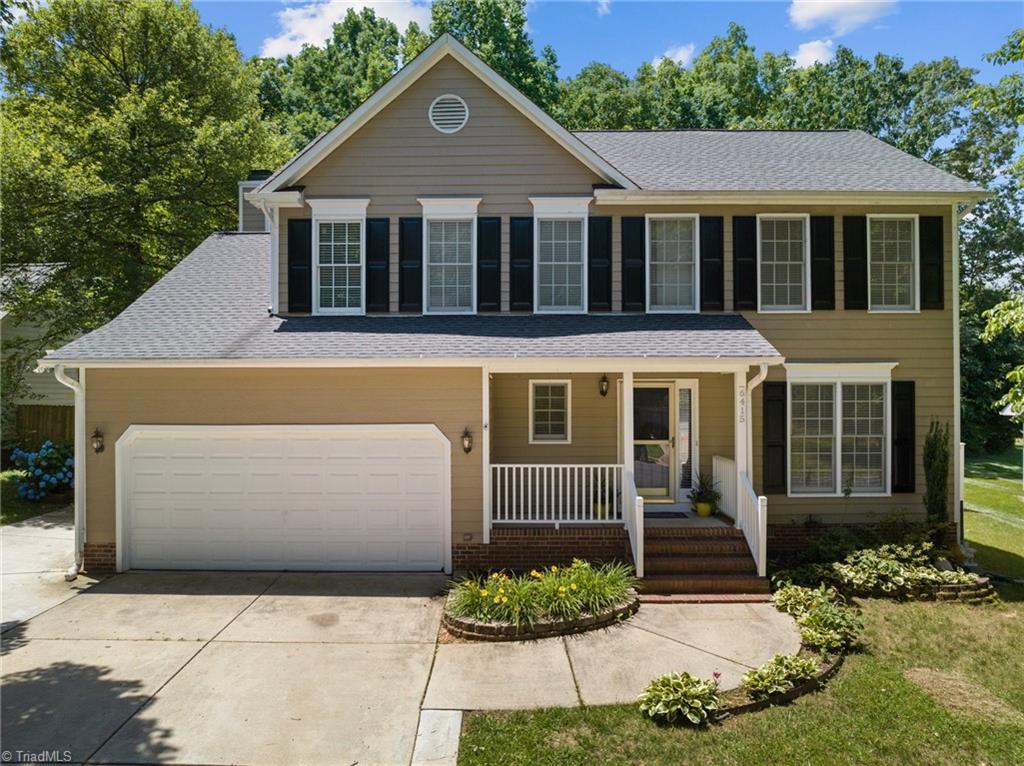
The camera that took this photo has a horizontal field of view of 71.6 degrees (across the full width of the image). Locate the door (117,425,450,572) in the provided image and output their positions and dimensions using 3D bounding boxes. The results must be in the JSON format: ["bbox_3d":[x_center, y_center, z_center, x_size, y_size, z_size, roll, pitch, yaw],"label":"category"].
[{"bbox_3d":[-3.430,1.741,10.670,5.069,2.234,0.200,0,0,-1],"label":"door"}]

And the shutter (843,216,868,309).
[{"bbox_3d":[5.875,-2.047,12.131,0.405,1.589,0.050,0,0,0],"label":"shutter"}]

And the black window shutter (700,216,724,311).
[{"bbox_3d":[3.423,-2.039,12.133,0.405,1.606,0.050,0,0,0],"label":"black window shutter"}]

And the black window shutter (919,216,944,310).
[{"bbox_3d":[7.181,-2.045,12.130,0.405,1.593,0.050,0,0,0],"label":"black window shutter"}]

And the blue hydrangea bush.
[{"bbox_3d":[-10.998,2.072,16.794,1.650,1.400,1.450,0,0,0],"label":"blue hydrangea bush"}]

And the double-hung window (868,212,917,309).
[{"bbox_3d":[6.514,-2.046,12.120,0.897,1.700,0.110,0,0,-1],"label":"double-hung window"}]

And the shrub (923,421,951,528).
[{"bbox_3d":[7.032,1.580,11.750,0.440,2.000,0.430,0,0,-1],"label":"shrub"}]

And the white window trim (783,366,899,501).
[{"bbox_3d":[5.607,0.798,12.070,1.906,2.284,0.140,0,0,-1],"label":"white window trim"}]

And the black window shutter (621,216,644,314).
[{"bbox_3d":[2.056,-2.024,12.040,0.404,1.621,0.050,0,0,-1],"label":"black window shutter"}]

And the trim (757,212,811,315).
[{"bbox_3d":[4.634,-2.047,12.100,0.926,1.706,0.100,0,0,-1],"label":"trim"}]

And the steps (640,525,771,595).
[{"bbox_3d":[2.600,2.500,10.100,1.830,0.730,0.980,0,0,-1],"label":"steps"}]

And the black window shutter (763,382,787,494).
[{"bbox_3d":[4.487,0.933,12.109,0.405,1.909,0.050,0,0,0],"label":"black window shutter"}]

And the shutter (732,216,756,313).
[{"bbox_3d":[3.984,-2.041,12.133,0.405,1.601,0.050,0,0,0],"label":"shutter"}]

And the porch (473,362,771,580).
[{"bbox_3d":[1.592,1.300,10.959,4.000,3.150,2.350,0,0,0],"label":"porch"}]

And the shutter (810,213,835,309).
[{"bbox_3d":[5.296,-2.050,12.090,0.409,1.611,0.050,0,0,-1],"label":"shutter"}]

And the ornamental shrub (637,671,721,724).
[{"bbox_3d":[1.510,2.770,6.400,0.720,0.350,0.650,0,0,-1],"label":"ornamental shrub"}]

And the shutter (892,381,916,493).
[{"bbox_3d":[6.684,0.923,12.108,0.405,1.905,0.050,0,0,0],"label":"shutter"}]

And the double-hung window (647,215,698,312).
[{"bbox_3d":[2.741,-2.041,12.114,0.945,1.720,0.080,0,0,0],"label":"double-hung window"}]

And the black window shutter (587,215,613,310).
[{"bbox_3d":[1.495,-2.024,12.040,0.406,1.621,0.050,0,0,-1],"label":"black window shutter"}]

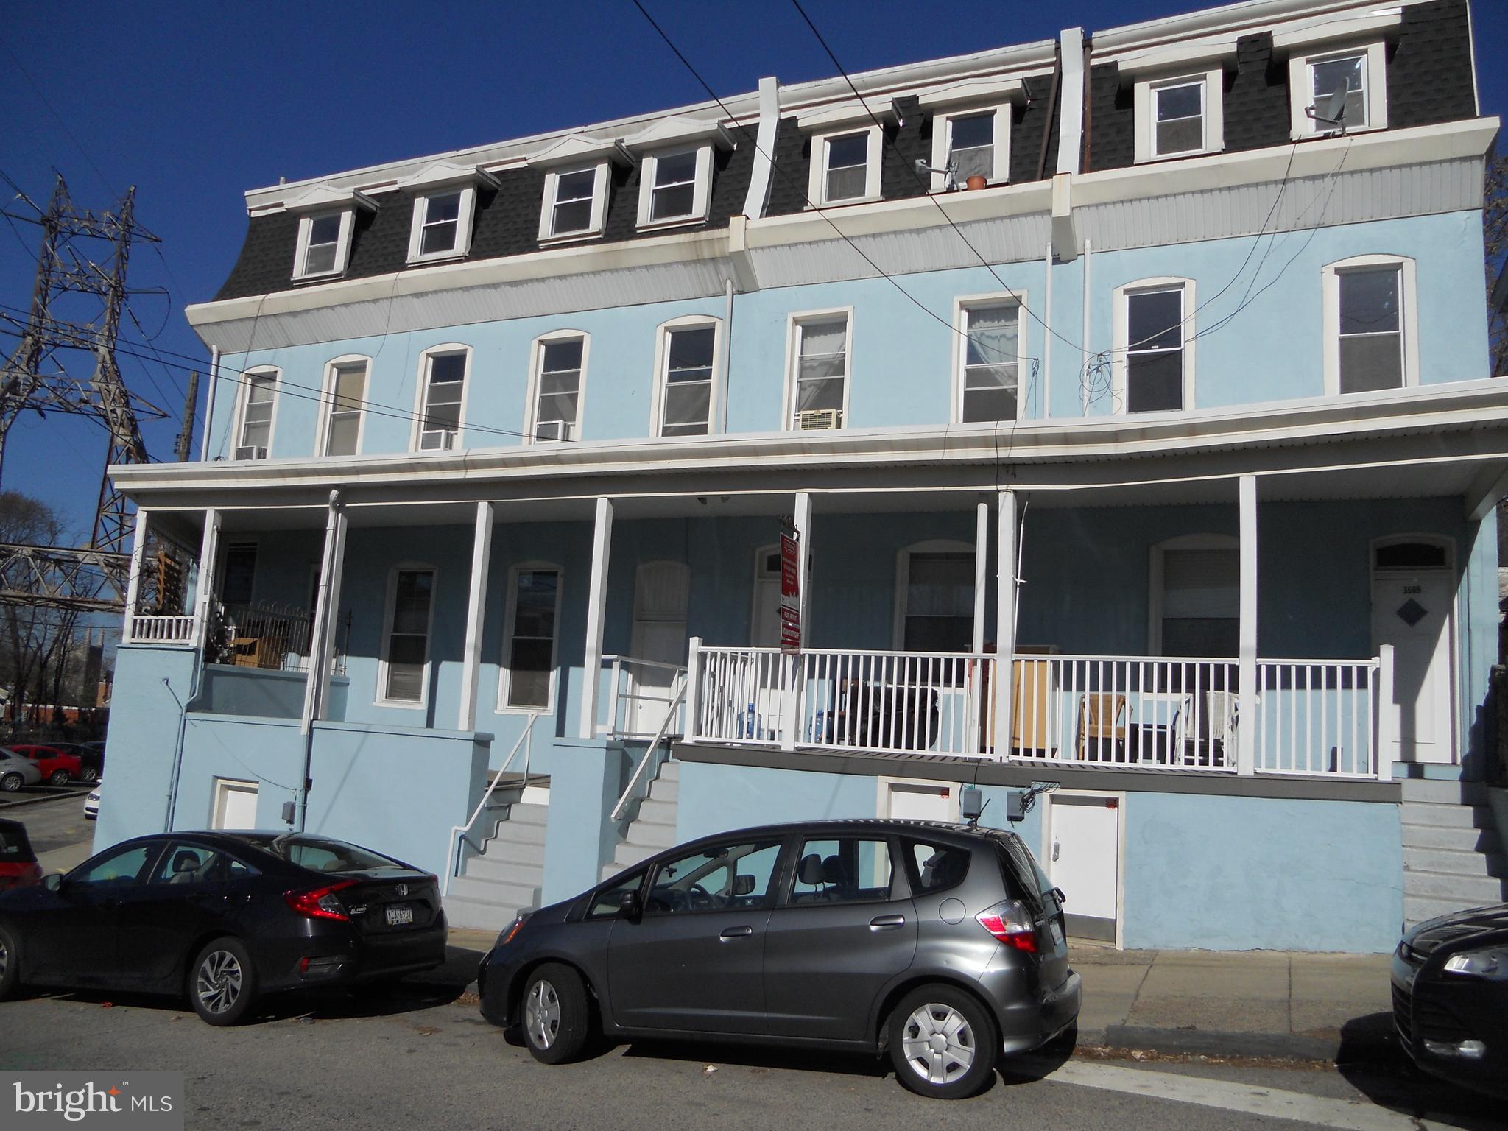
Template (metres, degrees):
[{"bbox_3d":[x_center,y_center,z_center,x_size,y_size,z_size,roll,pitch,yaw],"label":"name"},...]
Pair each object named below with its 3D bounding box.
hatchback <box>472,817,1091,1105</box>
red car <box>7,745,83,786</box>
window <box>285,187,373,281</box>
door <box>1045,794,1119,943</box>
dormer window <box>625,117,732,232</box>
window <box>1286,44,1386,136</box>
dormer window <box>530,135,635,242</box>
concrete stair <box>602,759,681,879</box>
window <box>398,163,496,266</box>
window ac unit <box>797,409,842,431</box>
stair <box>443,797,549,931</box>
[{"bbox_3d":[0.084,2.470,7.893,4.105,1.525,1.695,-4,-12,20],"label":"hatchback"},{"bbox_3d":[-26.688,7.090,42.336,4.500,1.440,1.760,6,-8,-25],"label":"red car"},{"bbox_3d":[-7.172,-5.516,19.929,1.543,1.644,0.650,-1,-8,24],"label":"window"},{"bbox_3d":[2.942,2.671,10.518,0.689,1.328,0.160,-1,-8,24],"label":"door"},{"bbox_3d":[-1.062,-5.606,17.171,1.555,1.679,0.650,-1,-8,24],"label":"dormer window"},{"bbox_3d":[6.707,-5.328,13.528,0.974,0.996,0.450,-1,-8,24],"label":"window"},{"bbox_3d":[-2.620,-5.592,17.876,1.538,1.719,0.650,-1,-8,24],"label":"dormer window"},{"bbox_3d":[-0.997,3.013,12.767,0.911,1.670,1.950,-1,-8,24],"label":"concrete stair"},{"bbox_3d":[-4.937,-5.547,18.920,1.545,1.656,0.650,-1,-8,24],"label":"window"},{"bbox_3d":[0.915,-1.853,15.587,0.520,0.340,0.450,-1,-8,24],"label":"window ac unit"},{"bbox_3d":[-2.642,3.370,13.248,1.092,1.268,1.430,-1,-8,24],"label":"stair"}]

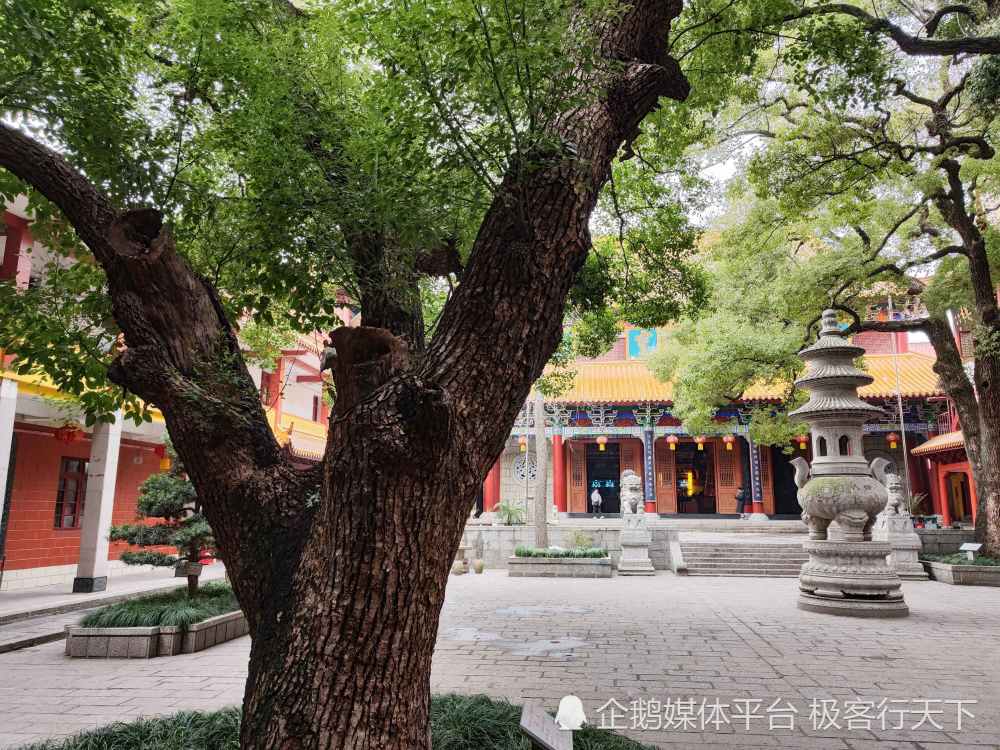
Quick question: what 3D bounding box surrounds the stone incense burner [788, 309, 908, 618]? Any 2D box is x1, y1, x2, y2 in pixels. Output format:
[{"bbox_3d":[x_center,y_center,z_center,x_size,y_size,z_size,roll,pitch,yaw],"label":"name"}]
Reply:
[{"bbox_3d":[6.928,1.611,14.199,1.946,6.159,1.946,-1,-11,9],"label":"stone incense burner"}]

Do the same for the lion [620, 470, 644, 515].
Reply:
[{"bbox_3d":[4.198,3.717,21.946,0.771,1.378,1.000,0,-11,1],"label":"lion"}]

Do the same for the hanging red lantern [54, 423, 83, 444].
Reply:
[{"bbox_3d":[-8.515,1.164,13.681,0.470,0.420,0.470,-1,-11,9],"label":"hanging red lantern"}]

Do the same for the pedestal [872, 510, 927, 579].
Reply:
[{"bbox_3d":[11.613,5.052,20.370,1.080,1.756,1.350,-1,-11,9],"label":"pedestal"}]

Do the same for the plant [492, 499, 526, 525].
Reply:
[{"bbox_3d":[0.328,4.756,23.948,1.080,0.966,1.050,-1,-11,9],"label":"plant"}]

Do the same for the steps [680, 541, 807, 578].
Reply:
[{"bbox_3d":[7.983,5.572,20.807,4.786,0.860,1.580,-1,-11,9],"label":"steps"}]

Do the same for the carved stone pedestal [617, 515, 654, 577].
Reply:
[{"bbox_3d":[4.212,5.257,21.649,1.080,1.756,1.350,-1,-11,9],"label":"carved stone pedestal"}]

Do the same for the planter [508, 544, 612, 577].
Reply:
[{"bbox_3d":[1.870,5.624,20.796,2.912,0.690,2.050,-1,-11,9],"label":"planter"}]

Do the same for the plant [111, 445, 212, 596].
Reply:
[{"bbox_3d":[-5.761,2.524,12.381,2.200,2.713,1.900,5,-12,-24],"label":"plant"}]

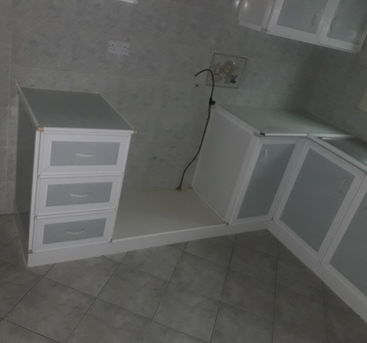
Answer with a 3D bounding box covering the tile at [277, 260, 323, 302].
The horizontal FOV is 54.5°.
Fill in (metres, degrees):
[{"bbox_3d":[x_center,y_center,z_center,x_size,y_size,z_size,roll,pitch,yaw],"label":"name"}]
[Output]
[{"bbox_3d":[0.834,0.783,2.577,0.333,0.010,0.333,19,25,9],"label":"tile"}]

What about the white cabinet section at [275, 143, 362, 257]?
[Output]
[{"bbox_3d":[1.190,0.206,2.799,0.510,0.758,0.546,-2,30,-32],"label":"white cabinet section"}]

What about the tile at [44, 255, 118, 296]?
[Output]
[{"bbox_3d":[-0.600,0.603,2.180,0.333,0.010,0.333,19,25,9],"label":"tile"}]

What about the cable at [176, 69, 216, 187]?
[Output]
[{"bbox_3d":[0.104,-0.290,2.877,0.241,1.052,0.080,-2,29,-31],"label":"cable"}]

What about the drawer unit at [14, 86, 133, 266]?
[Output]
[{"bbox_3d":[-0.715,0.036,2.211,0.503,0.908,0.613,-2,29,-31],"label":"drawer unit"}]

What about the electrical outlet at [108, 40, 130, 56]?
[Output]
[{"bbox_3d":[-0.410,-0.791,2.278,0.146,0.083,0.012,-2,29,-31],"label":"electrical outlet"}]

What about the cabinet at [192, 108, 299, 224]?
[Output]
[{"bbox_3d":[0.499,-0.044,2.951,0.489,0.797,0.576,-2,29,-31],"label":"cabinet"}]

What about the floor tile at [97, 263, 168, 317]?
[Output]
[{"bbox_3d":[-0.286,0.708,2.129,0.333,0.010,0.333,19,25,9],"label":"floor tile"}]

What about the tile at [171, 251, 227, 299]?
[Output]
[{"bbox_3d":[0.117,0.693,2.378,0.333,0.010,0.333,19,25,9],"label":"tile"}]

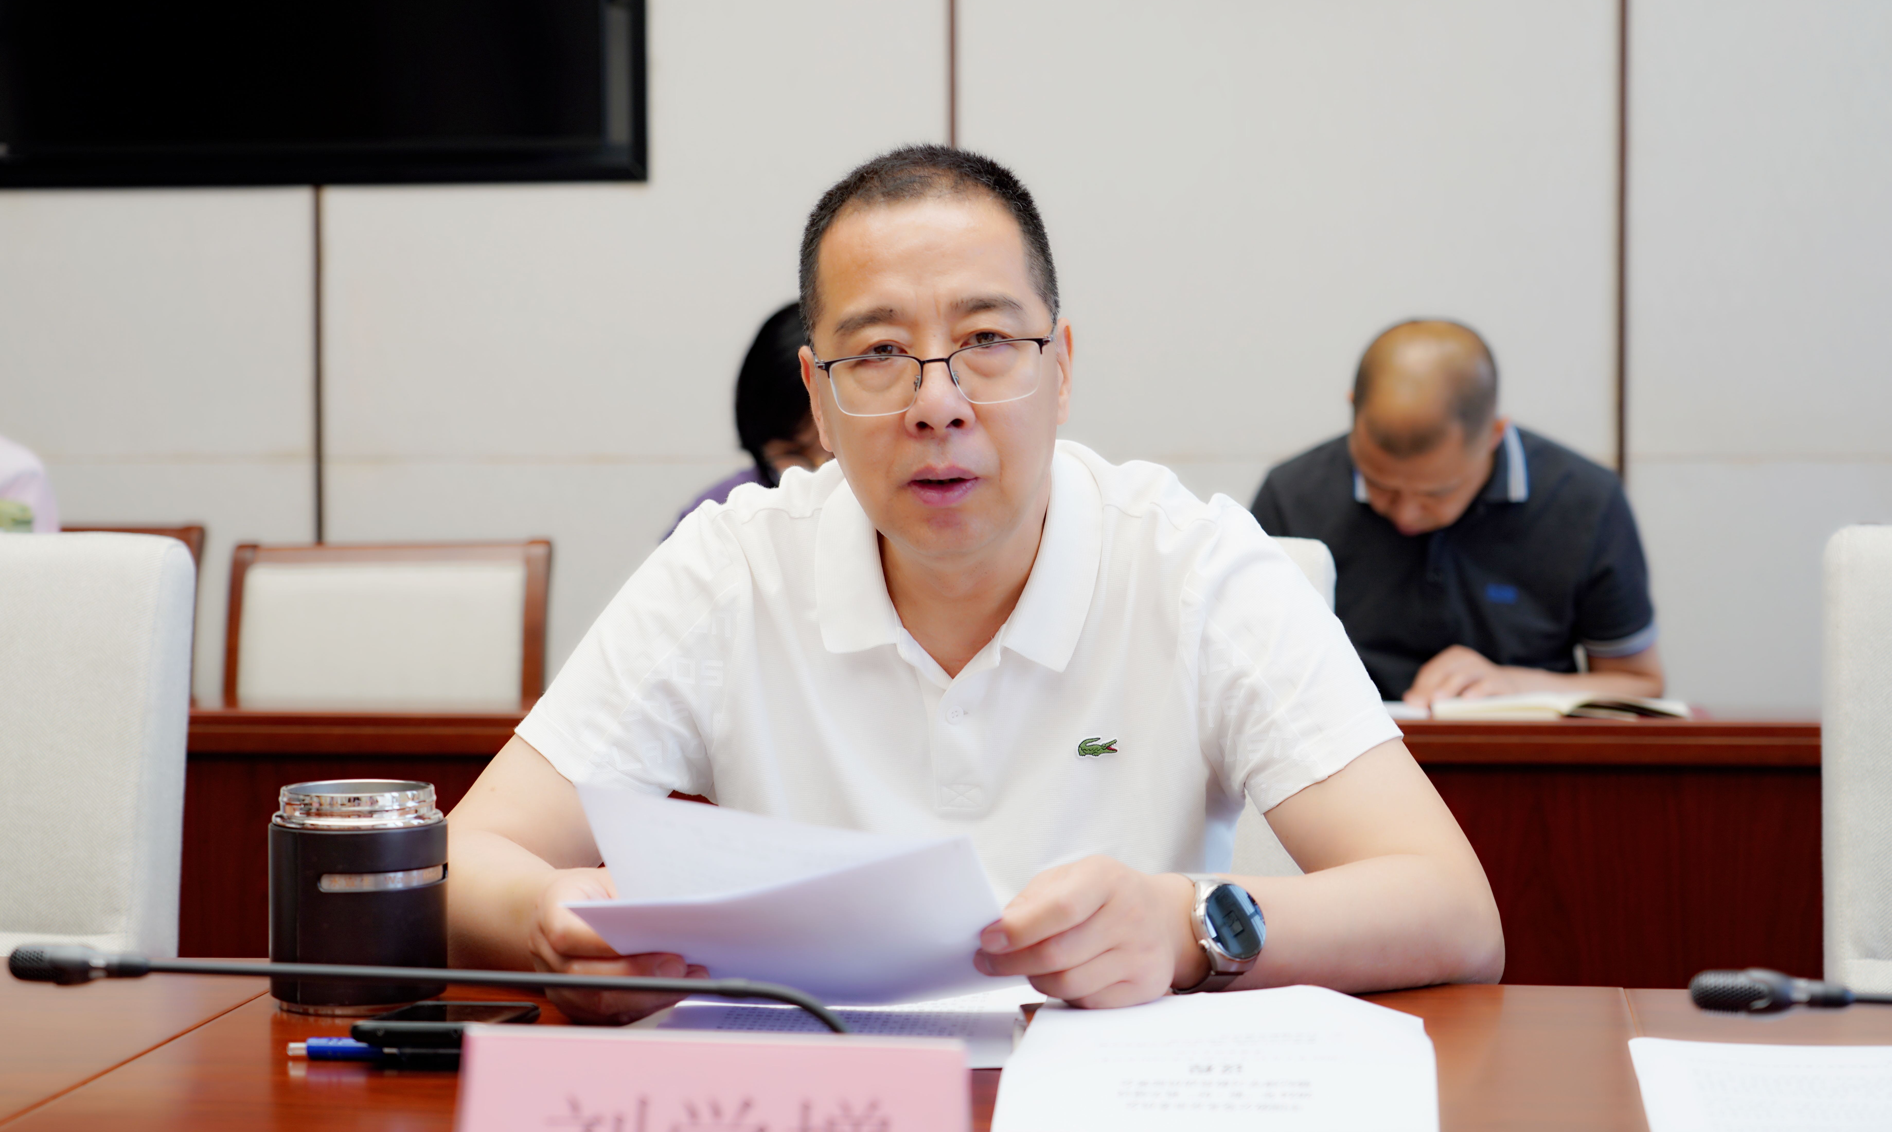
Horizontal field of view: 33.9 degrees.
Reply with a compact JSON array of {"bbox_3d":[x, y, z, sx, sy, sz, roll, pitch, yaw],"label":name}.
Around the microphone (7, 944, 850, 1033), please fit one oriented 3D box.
[{"bbox_3d":[-0.238,0.221,1.430,0.410,0.085,0.080,0,2,5],"label":"microphone"}]

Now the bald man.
[{"bbox_3d":[0.644,0.305,3.970,0.540,1.232,0.660,0,2,8],"label":"bald man"}]

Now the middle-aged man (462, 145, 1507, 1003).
[{"bbox_3d":[0.018,0.370,1.990,0.640,1.258,0.700,0,2,3],"label":"middle-aged man"}]

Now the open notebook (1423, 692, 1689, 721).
[{"bbox_3d":[0.736,0.159,3.740,0.320,0.032,0.210,0,2,7],"label":"open notebook"}]

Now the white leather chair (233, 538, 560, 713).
[{"bbox_3d":[-0.743,0.445,4.217,0.480,0.946,0.560,-1,2,-14],"label":"white leather chair"}]

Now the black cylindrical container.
[{"bbox_3d":[-0.341,0.190,1.800,0.102,0.125,0.102,0,2,0],"label":"black cylindrical container"}]

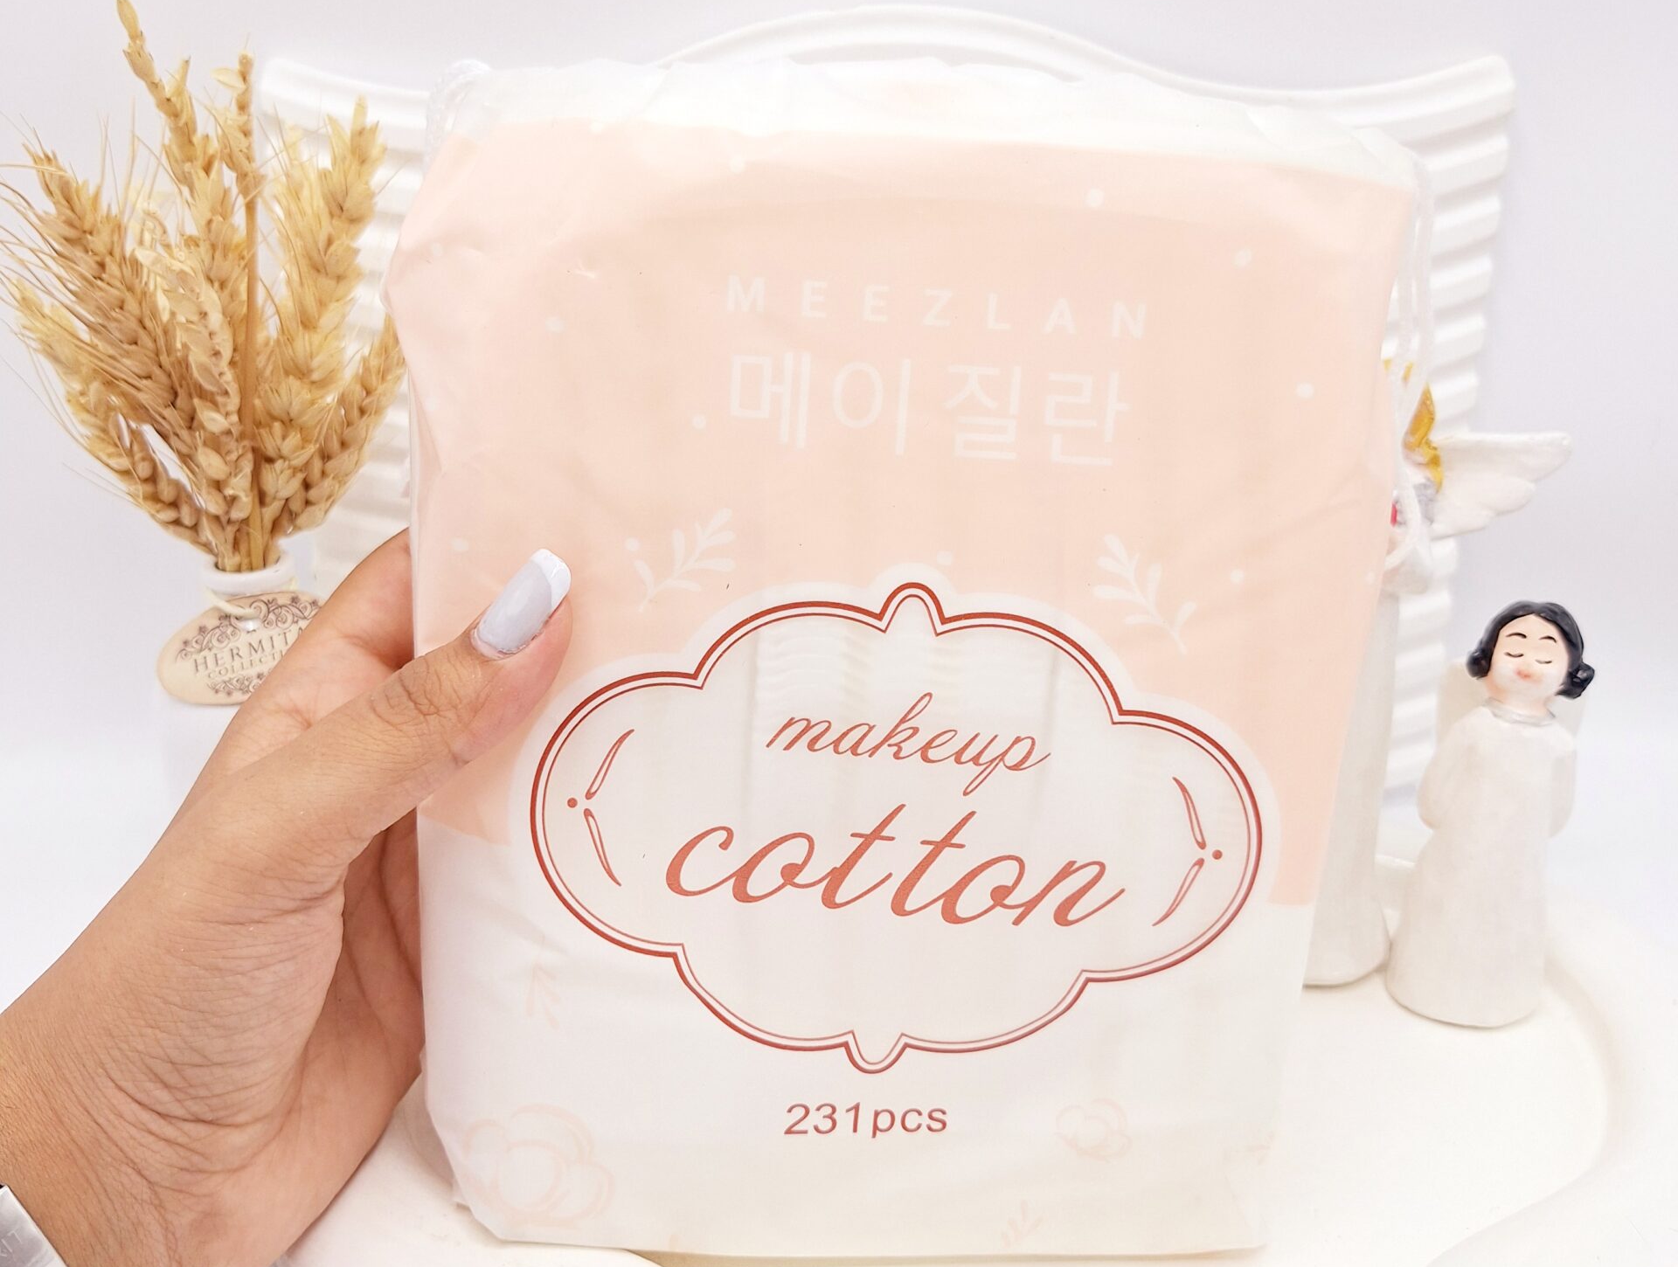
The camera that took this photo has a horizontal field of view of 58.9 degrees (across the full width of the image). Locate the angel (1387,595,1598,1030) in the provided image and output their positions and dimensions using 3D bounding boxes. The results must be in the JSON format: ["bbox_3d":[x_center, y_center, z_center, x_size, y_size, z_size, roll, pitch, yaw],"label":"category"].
[{"bbox_3d":[0.167,0.042,0.382,0.045,0.102,0.043,2,17,8],"label":"angel"}]

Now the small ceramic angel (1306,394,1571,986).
[{"bbox_3d":[0.134,0.008,0.391,0.108,0.161,0.046,1,17,5],"label":"small ceramic angel"}]

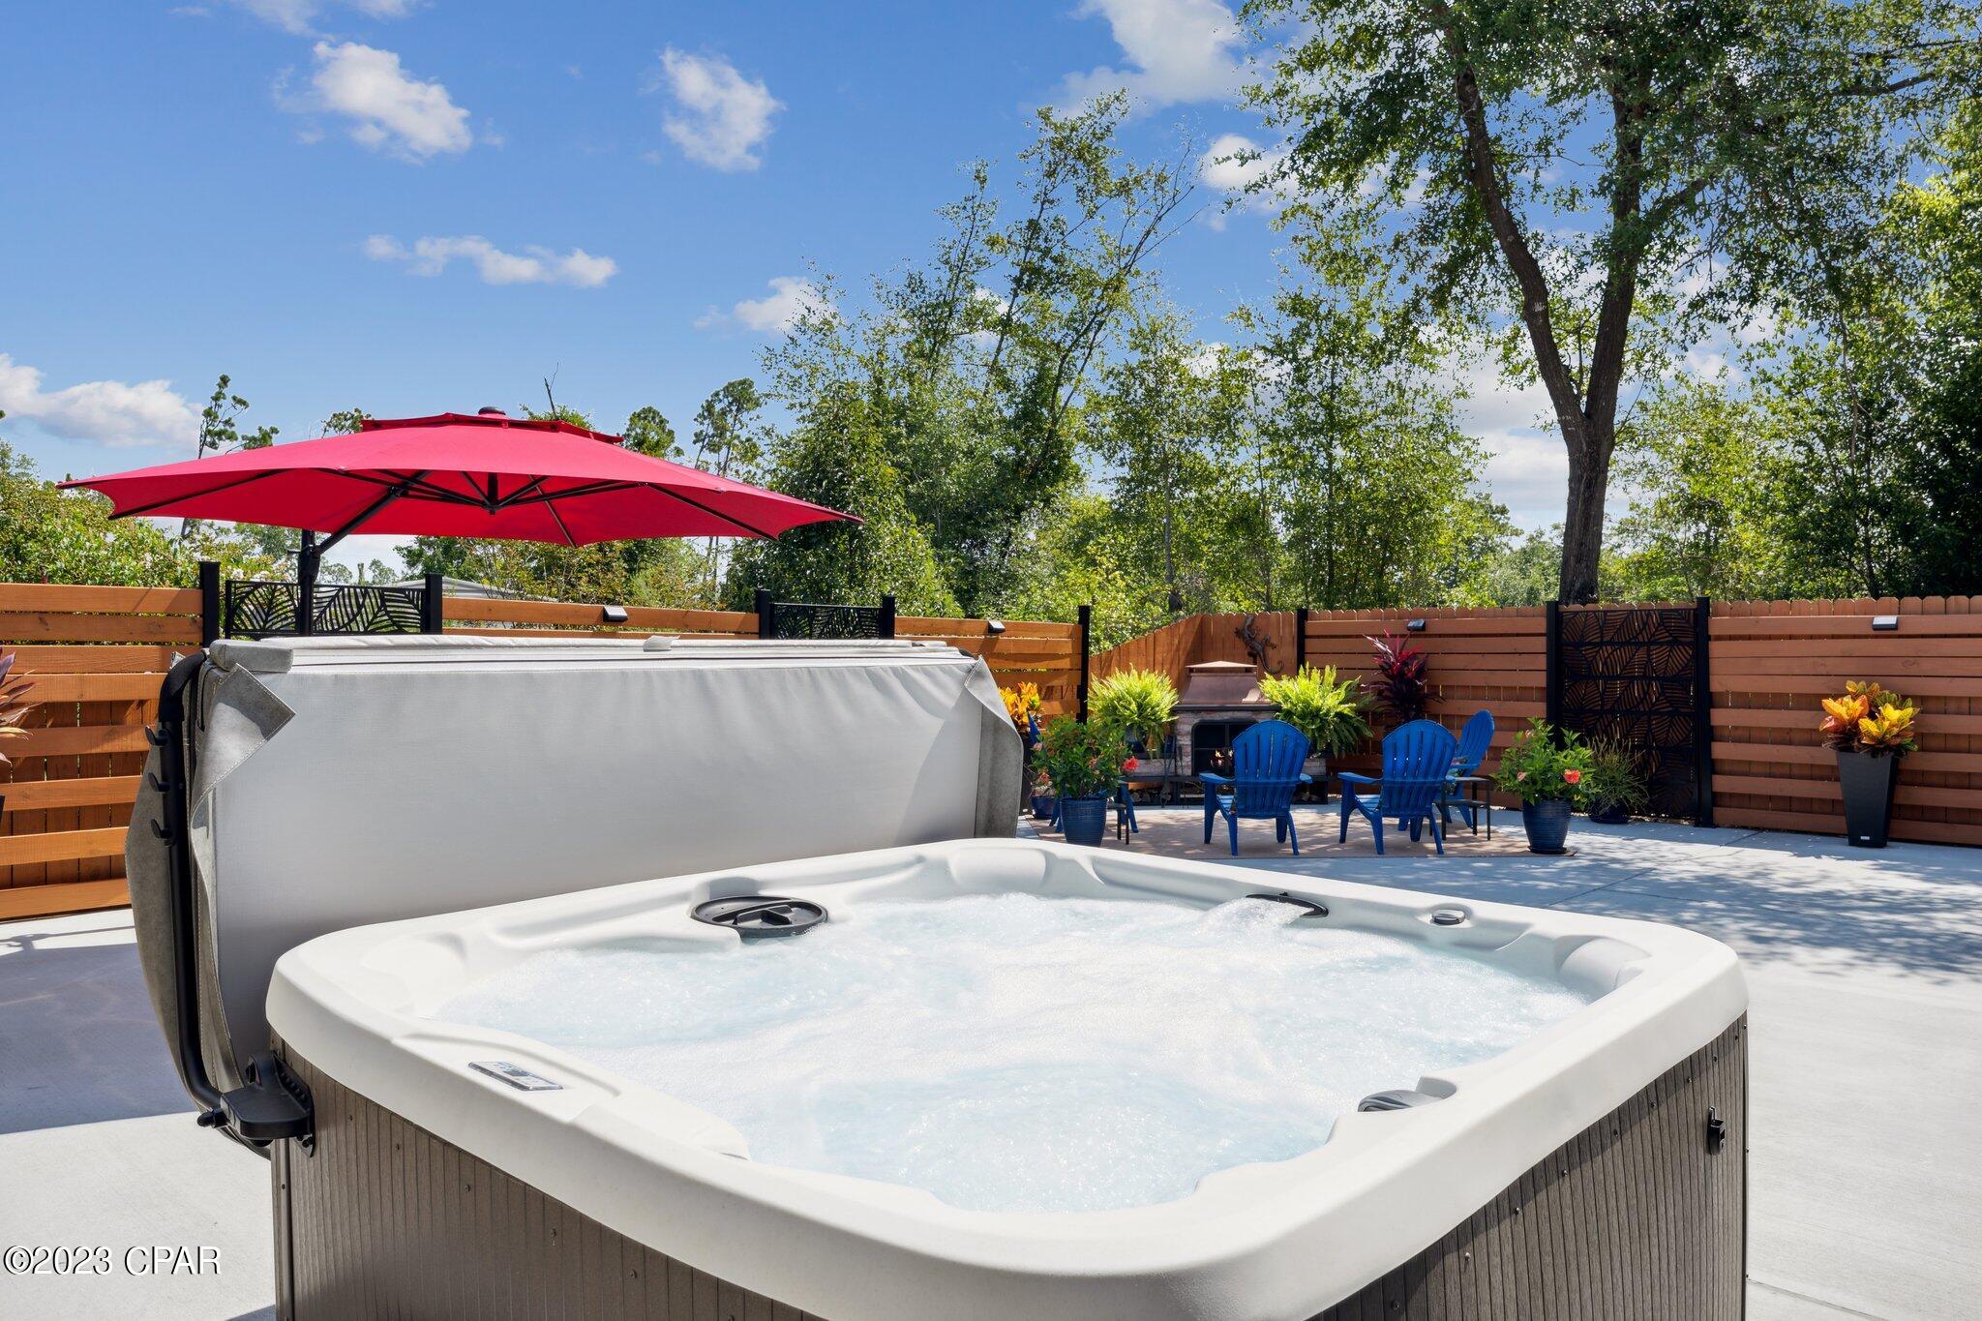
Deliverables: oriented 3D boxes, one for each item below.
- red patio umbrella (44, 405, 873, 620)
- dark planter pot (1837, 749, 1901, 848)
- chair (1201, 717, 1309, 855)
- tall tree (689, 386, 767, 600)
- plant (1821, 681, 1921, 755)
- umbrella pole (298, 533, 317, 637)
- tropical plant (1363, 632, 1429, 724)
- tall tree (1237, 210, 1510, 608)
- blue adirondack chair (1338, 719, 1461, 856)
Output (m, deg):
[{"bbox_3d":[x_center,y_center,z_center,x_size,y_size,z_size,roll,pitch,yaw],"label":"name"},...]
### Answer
[{"bbox_3d":[-2.260,0.121,5.920,3.500,2.520,3.350,0,1,43],"label":"red patio umbrella"},{"bbox_3d":[6.480,1.005,9.760,0.380,0.700,0.380,0,1,40],"label":"dark planter pot"},{"bbox_3d":[1.940,0.905,9.620,0.750,0.945,0.860,0,0,-4],"label":"chair"},{"bbox_3d":[-10.000,-4.810,50.000,3.200,11.700,3.200,0,0,0],"label":"tall tree"},{"bbox_3d":[6.480,0.430,9.740,0.650,0.560,0.620,0,1,40],"label":"plant"},{"bbox_3d":[-3.680,0.225,7.100,0.100,2.300,0.100,0,0,37],"label":"umbrella pole"},{"bbox_3d":[3.747,0.172,12.200,0.610,0.860,0.600,0,0,0],"label":"tropical plant"},{"bbox_3d":[5.230,-2.348,18.000,3.700,7.300,3.600,0,0,0],"label":"tall tree"},{"bbox_3d":[2.975,0.905,9.650,0.750,0.945,0.860,0,0,-5],"label":"blue adirondack chair"}]

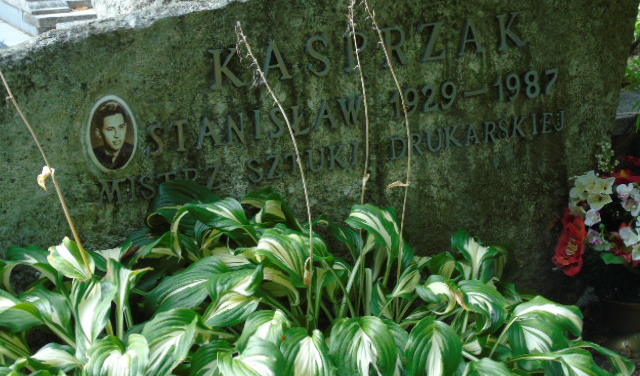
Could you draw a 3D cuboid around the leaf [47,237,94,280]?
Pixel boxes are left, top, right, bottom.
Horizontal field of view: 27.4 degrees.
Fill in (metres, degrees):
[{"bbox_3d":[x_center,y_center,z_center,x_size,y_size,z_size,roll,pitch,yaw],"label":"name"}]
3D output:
[{"bbox_3d":[-0.397,0.112,2.090,0.071,0.065,0.050,-4,20,0],"label":"leaf"}]

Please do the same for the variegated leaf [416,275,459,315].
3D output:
[{"bbox_3d":[0.172,0.156,1.920,0.060,0.041,0.060,3,18,19],"label":"variegated leaf"}]

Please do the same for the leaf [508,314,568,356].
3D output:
[{"bbox_3d":[0.343,0.231,2.060,0.083,0.053,0.070,-11,21,-19],"label":"leaf"}]

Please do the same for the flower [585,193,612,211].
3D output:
[{"bbox_3d":[0.485,0.023,2.280,0.045,0.034,0.020,0,24,0],"label":"flower"}]

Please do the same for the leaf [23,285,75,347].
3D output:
[{"bbox_3d":[-0.407,0.193,1.960,0.075,0.040,0.100,-34,56,-26],"label":"leaf"}]

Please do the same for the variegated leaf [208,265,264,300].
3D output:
[{"bbox_3d":[-0.135,0.150,2.090,0.086,0.041,0.070,-4,20,0],"label":"variegated leaf"}]

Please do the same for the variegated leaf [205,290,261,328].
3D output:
[{"bbox_3d":[-0.127,0.175,1.890,0.075,0.040,0.075,10,21,38],"label":"variegated leaf"}]

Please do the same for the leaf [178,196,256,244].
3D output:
[{"bbox_3d":[-0.163,0.053,2.130,0.120,0.055,0.070,-15,30,-17],"label":"leaf"}]

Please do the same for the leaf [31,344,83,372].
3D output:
[{"bbox_3d":[-0.379,0.243,1.880,0.075,0.030,0.050,-6,37,-15],"label":"leaf"}]

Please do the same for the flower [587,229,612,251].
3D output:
[{"bbox_3d":[0.485,0.089,2.280,0.043,0.038,0.020,2,24,5],"label":"flower"}]

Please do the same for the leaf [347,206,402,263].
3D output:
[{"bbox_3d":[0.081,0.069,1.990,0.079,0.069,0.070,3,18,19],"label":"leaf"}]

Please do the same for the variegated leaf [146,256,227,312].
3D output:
[{"bbox_3d":[-0.196,0.142,1.930,0.106,0.057,0.085,10,21,38],"label":"variegated leaf"}]

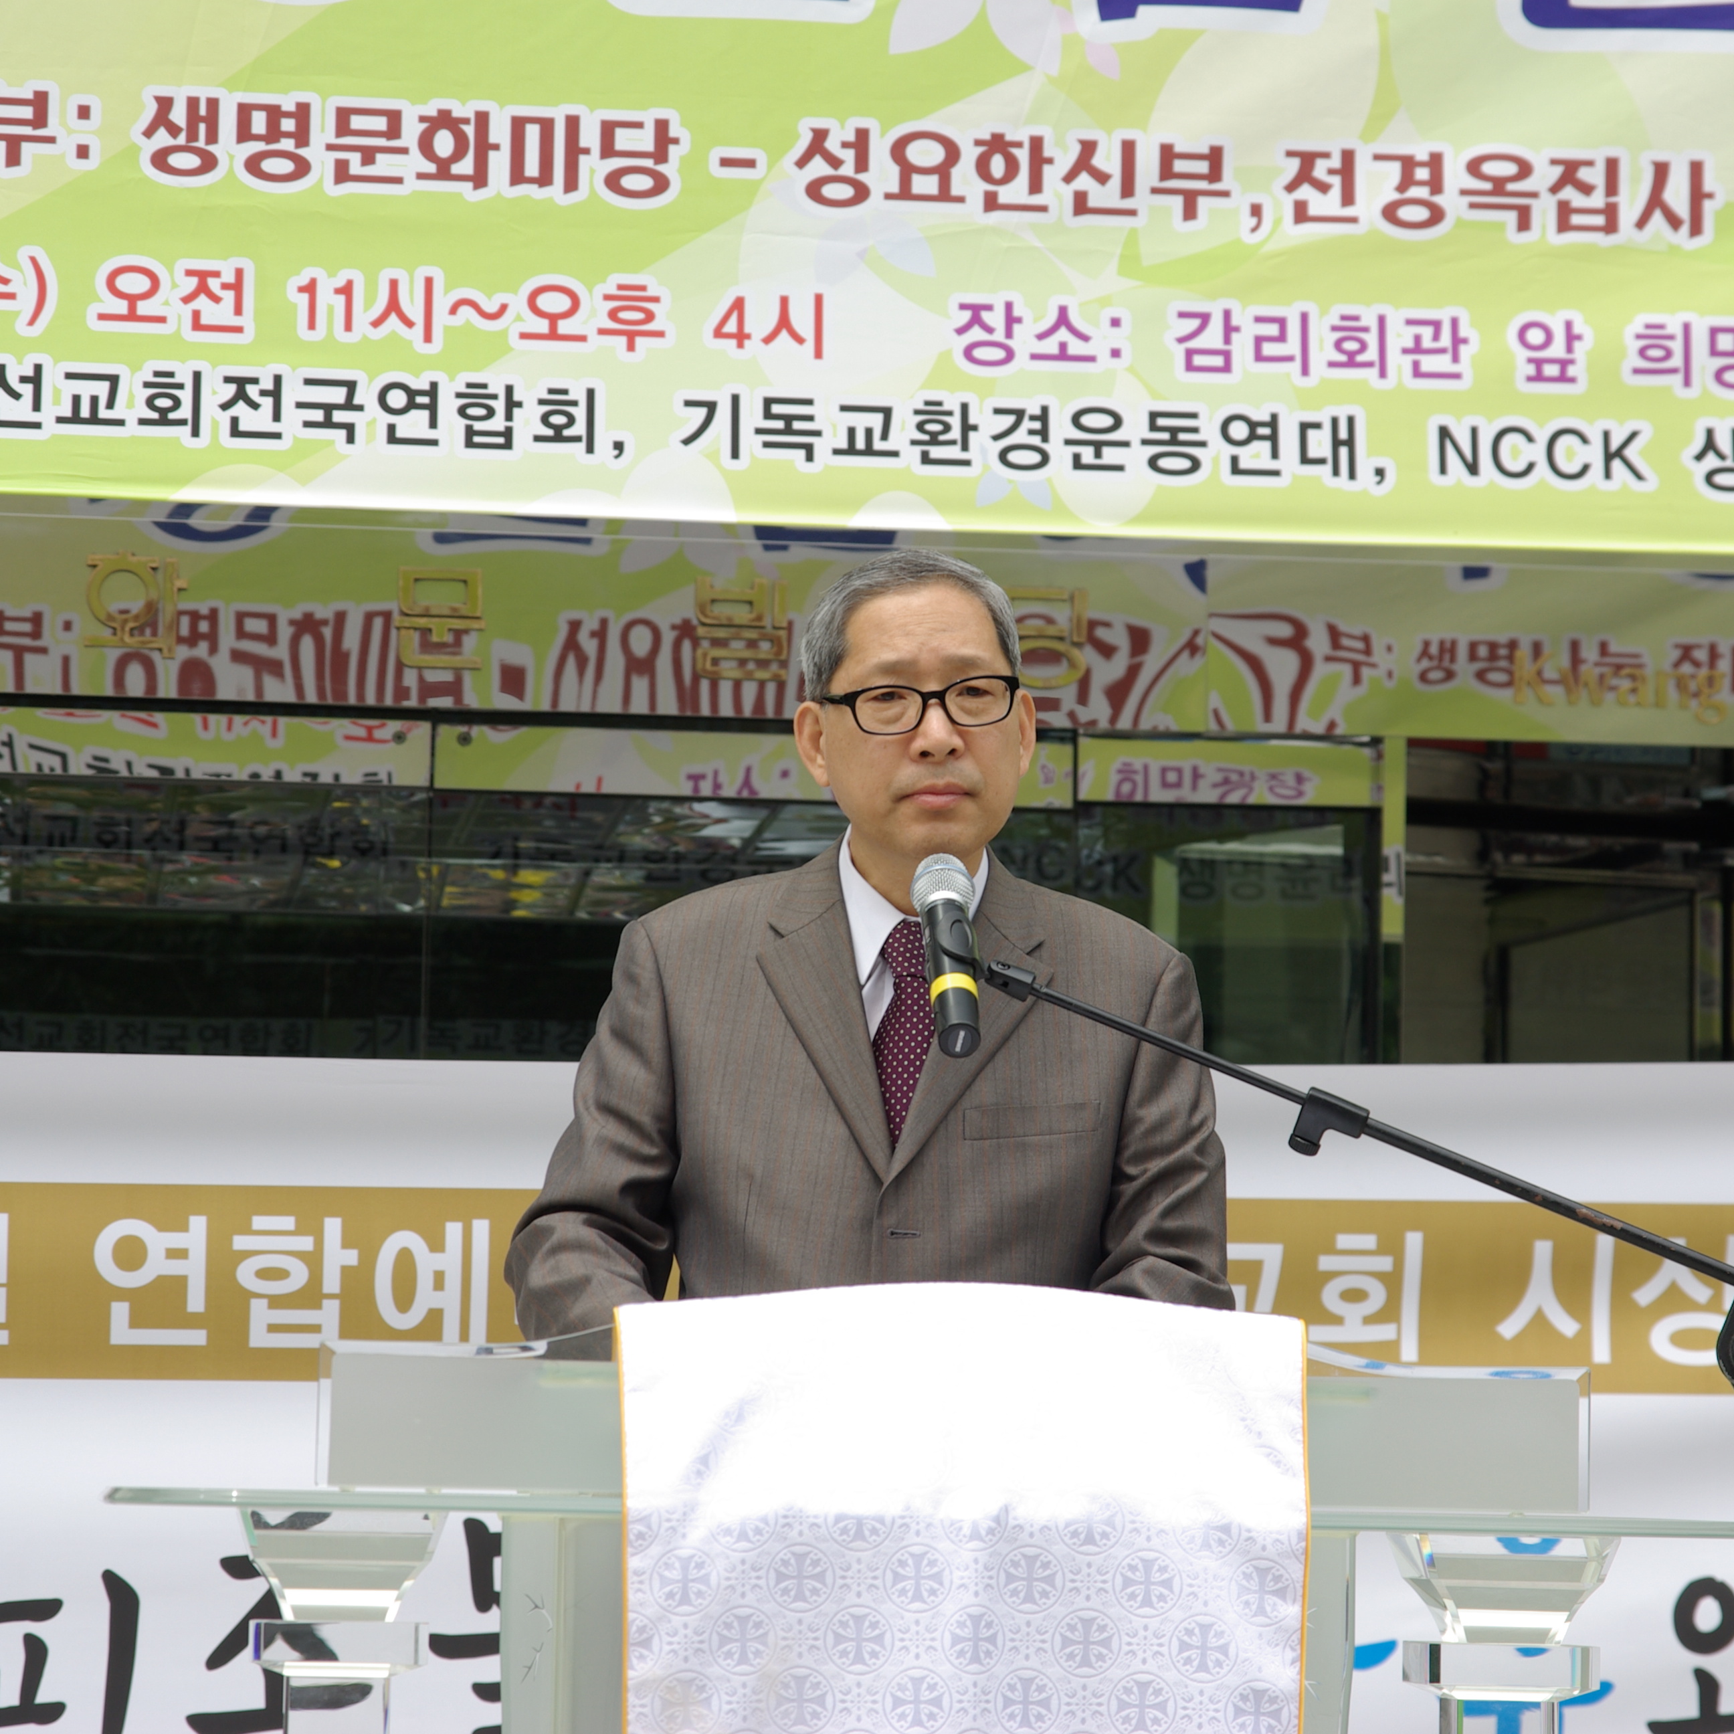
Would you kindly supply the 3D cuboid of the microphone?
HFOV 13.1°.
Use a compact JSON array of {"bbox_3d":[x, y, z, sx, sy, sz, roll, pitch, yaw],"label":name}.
[{"bbox_3d":[0.065,0.070,5.875,0.050,0.050,0.225,-2,34,-3],"label":"microphone"}]

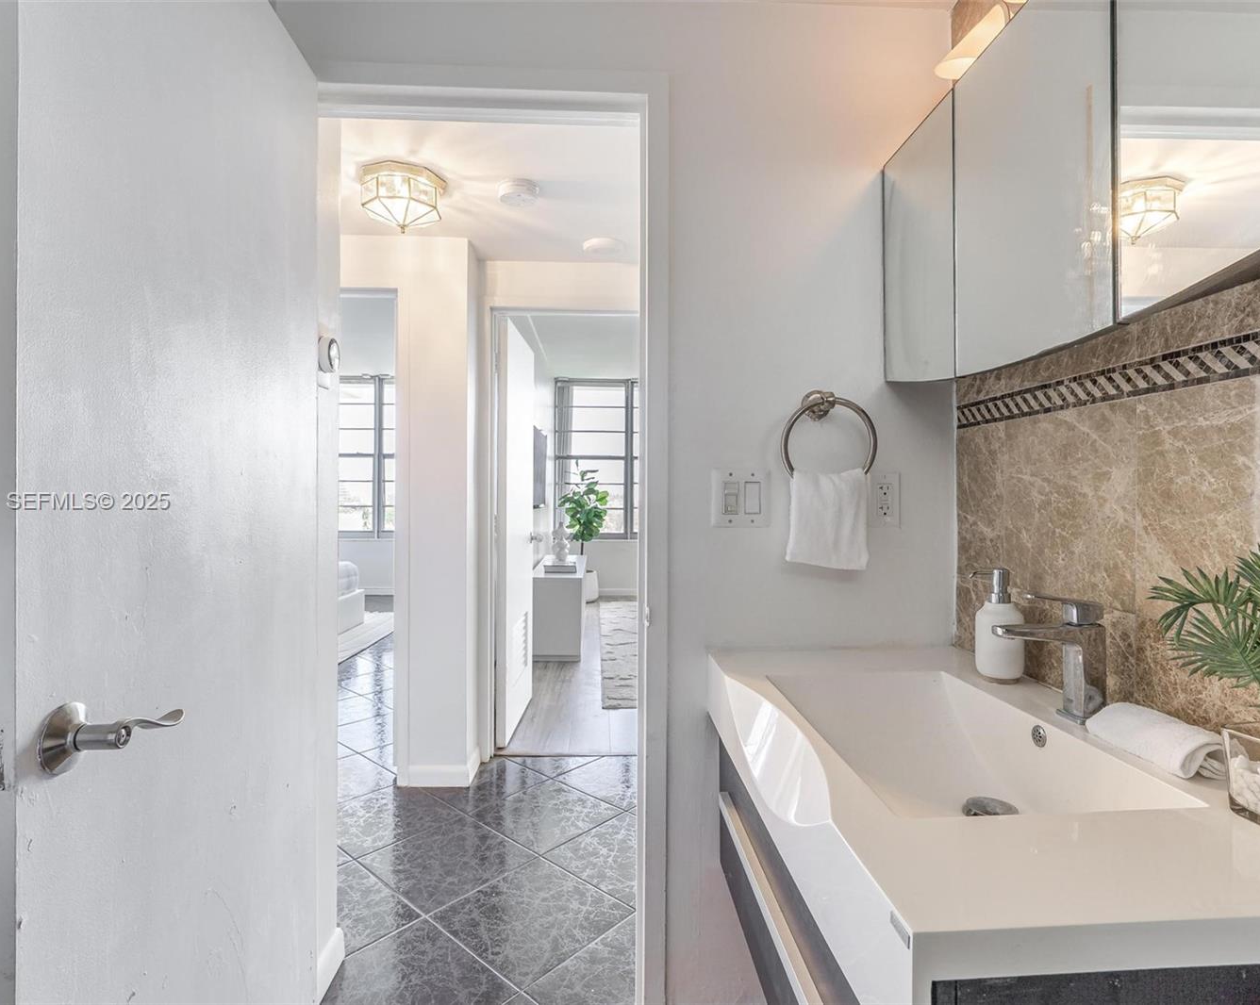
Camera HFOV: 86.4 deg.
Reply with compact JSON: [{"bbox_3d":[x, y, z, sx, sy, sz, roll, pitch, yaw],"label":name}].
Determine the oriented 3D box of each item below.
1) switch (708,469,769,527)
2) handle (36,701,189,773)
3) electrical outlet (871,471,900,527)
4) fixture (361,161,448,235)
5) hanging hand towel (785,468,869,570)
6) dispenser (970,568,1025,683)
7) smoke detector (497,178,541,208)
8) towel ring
[{"bbox_3d":[0.229,-0.007,1.386,0.122,0.119,0.010,0,0,-3],"label":"switch"},{"bbox_3d":[-0.492,0.216,0.654,0.062,0.066,0.141,0,0,-8],"label":"handle"},{"bbox_3d":[0.534,-0.003,1.404,0.069,0.117,0.009,0,0,-3],"label":"electrical outlet"},{"bbox_3d":[-0.750,-0.975,2.225,0.265,0.170,0.265,0,0,-3],"label":"fixture"},{"bbox_3d":[0.392,0.033,1.335,0.167,0.207,0.050,0,0,-3],"label":"hanging hand towel"},{"bbox_3d":[0.626,0.209,1.147,0.087,0.190,0.074,0,0,-3],"label":"dispenser"},{"bbox_3d":[-0.370,-1.038,2.250,0.138,0.045,0.138,0,0,-3],"label":"smoke detector"},{"bbox_3d":[0.396,-0.124,1.362,0.193,0.219,0.080,0,0,-3],"label":"towel ring"}]

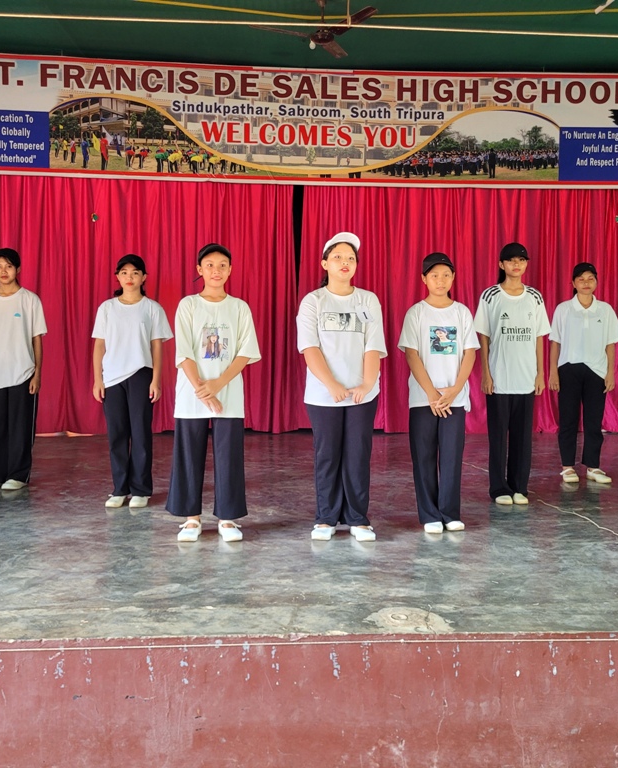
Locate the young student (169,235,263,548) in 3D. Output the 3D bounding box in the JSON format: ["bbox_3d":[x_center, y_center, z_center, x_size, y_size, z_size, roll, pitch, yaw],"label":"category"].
[{"bbox_3d":[-0.472,0.033,3.845,0.458,1.459,0.340,0,3,-7],"label":"young student"}]

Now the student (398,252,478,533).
[{"bbox_3d":[0.684,0.039,4.072,0.414,1.448,0.330,1,3,2],"label":"student"}]

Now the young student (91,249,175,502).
[{"bbox_3d":[-1.057,-0.027,4.609,0.476,1.487,0.290,0,3,-6],"label":"young student"}]

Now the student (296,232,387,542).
[{"bbox_3d":[0.165,0.004,3.888,0.448,1.526,0.340,0,3,-3],"label":"student"}]

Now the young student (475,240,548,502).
[{"bbox_3d":[1.261,-0.072,4.787,0.457,1.604,0.290,1,3,0],"label":"young student"}]

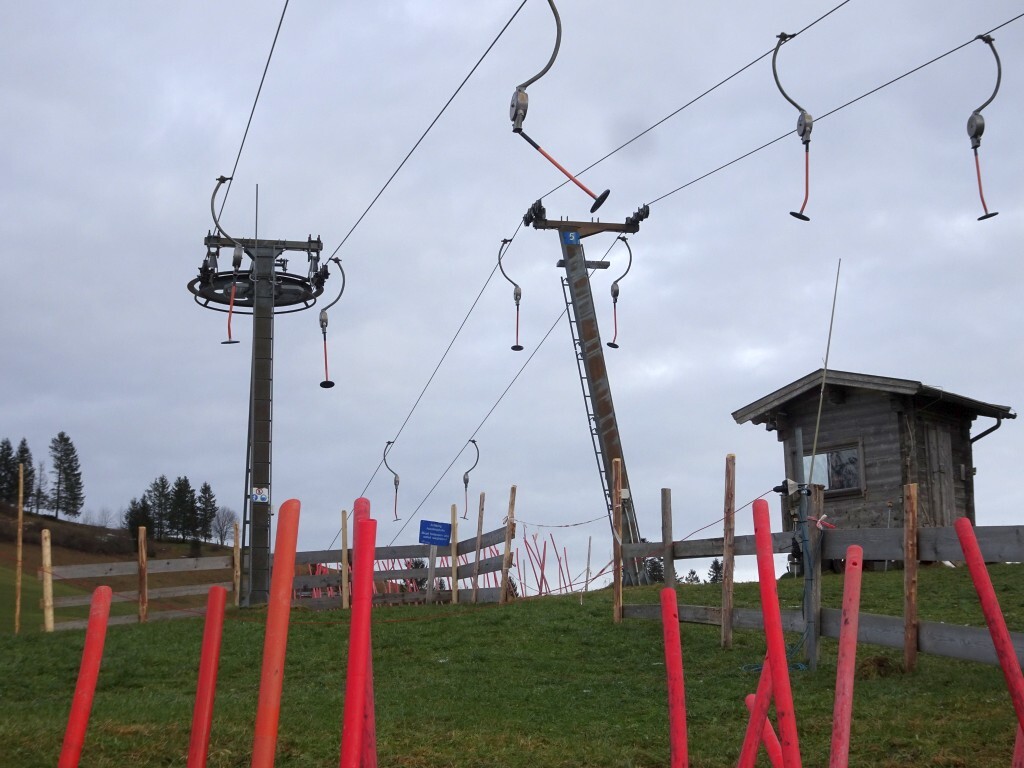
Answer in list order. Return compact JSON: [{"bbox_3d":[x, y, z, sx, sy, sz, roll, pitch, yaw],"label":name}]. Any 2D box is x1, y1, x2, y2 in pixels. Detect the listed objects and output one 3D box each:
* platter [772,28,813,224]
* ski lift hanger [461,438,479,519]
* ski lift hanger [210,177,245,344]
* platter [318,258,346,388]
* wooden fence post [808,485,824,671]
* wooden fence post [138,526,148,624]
[{"bbox_3d":[3.576,-3.282,22.645,0.480,2.500,0.400,2,-10,-13],"label":"platter"},{"bbox_3d":[-0.983,2.206,41.000,0.380,1.867,0.280,1,-10,-12],"label":"ski lift hanger"},{"bbox_3d":[-3.189,-1.384,19.900,0.380,1.851,0.280,1,-10,-12],"label":"ski lift hanger"},{"bbox_3d":[-3.353,-1.141,33.205,0.480,2.500,0.400,2,-10,-13],"label":"platter"},{"bbox_3d":[2.334,1.478,13.618,0.110,1.422,0.110,2,-10,0],"label":"wooden fence post"},{"bbox_3d":[-6.192,3.220,29.836,0.120,1.634,0.120,-3,-10,0],"label":"wooden fence post"}]

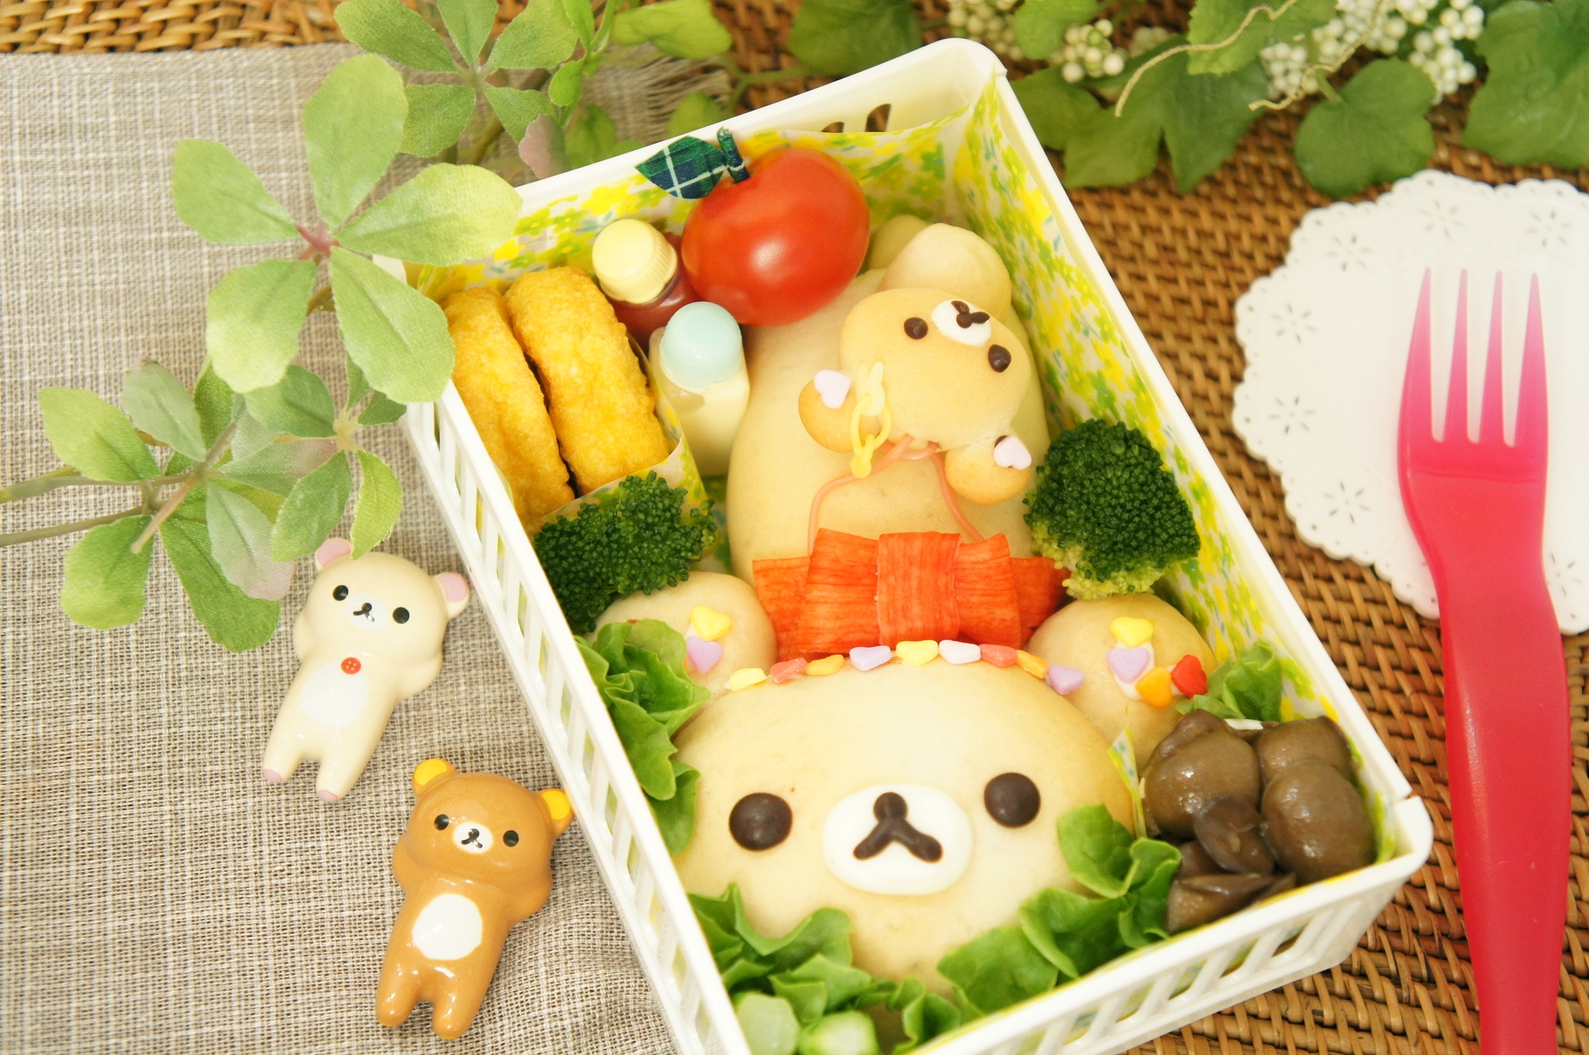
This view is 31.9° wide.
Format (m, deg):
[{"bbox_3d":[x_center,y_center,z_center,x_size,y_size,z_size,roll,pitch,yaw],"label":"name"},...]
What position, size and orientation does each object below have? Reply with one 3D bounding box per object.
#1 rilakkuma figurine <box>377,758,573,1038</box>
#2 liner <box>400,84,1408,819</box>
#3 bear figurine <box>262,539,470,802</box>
[{"bbox_3d":[-0.057,0.064,0.473,0.029,0.017,0.049,13,62,3],"label":"rilakkuma figurine"},{"bbox_3d":[0.012,0.015,0.476,0.111,0.058,0.161,-20,65,-14],"label":"liner"},{"bbox_3d":[-0.078,0.025,0.492,0.029,0.017,0.049,18,62,5],"label":"bear figurine"}]

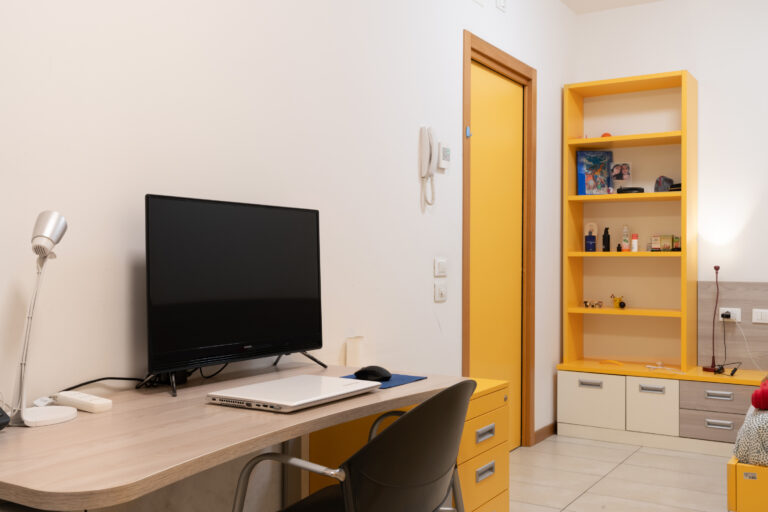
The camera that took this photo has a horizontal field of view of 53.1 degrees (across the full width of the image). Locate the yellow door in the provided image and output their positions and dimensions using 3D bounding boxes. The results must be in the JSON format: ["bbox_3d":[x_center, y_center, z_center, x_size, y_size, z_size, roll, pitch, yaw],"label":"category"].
[{"bbox_3d":[0.573,0.051,4.114,0.045,2.095,0.790,0,0,32],"label":"yellow door"}]

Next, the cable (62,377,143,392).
[{"bbox_3d":[-0.695,0.317,1.913,0.042,0.038,0.240,0,0,32],"label":"cable"}]

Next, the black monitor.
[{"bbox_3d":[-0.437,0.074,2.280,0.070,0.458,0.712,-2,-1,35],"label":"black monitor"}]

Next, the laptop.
[{"bbox_3d":[-0.210,0.343,1.929,0.262,0.023,0.373,0,0,32],"label":"laptop"}]

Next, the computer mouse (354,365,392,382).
[{"bbox_3d":[-0.028,0.336,2.222,0.108,0.038,0.065,0,0,38],"label":"computer mouse"}]

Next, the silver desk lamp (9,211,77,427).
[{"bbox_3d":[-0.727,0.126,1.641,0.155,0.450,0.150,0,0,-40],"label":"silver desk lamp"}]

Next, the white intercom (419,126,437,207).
[{"bbox_3d":[0.191,-0.388,3.344,0.055,0.345,0.080,0,0,32],"label":"white intercom"}]

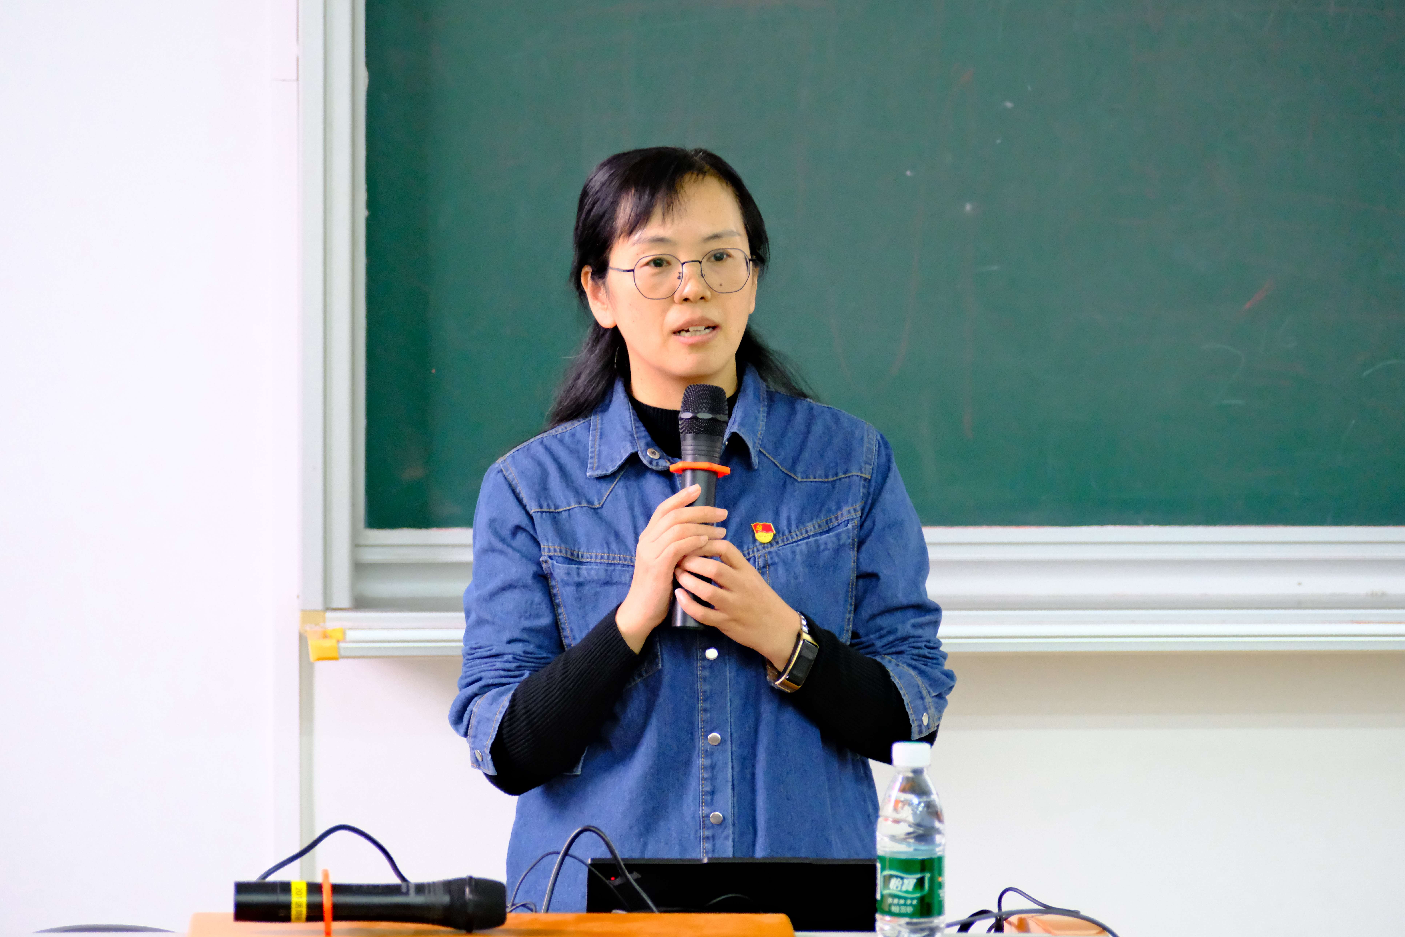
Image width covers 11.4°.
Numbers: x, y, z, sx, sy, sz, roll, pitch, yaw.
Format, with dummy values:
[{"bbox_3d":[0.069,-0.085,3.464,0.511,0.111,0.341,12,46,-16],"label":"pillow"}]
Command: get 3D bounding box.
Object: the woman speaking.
[{"bbox_3d":[0.000,0.479,7.030,0.505,1.600,0.400,0,1,-9],"label":"woman speaking"}]

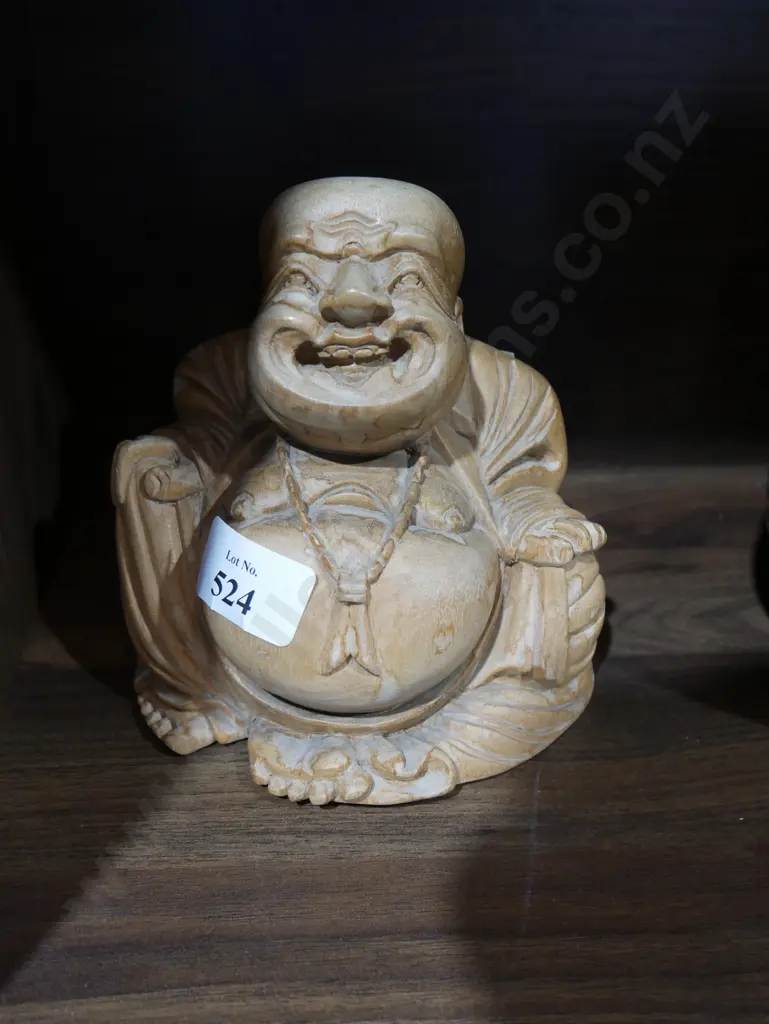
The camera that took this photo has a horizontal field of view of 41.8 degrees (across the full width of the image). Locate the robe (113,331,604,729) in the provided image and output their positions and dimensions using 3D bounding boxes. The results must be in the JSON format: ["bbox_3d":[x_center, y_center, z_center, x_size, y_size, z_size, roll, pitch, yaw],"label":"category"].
[{"bbox_3d":[-0.007,0.003,0.310,0.138,0.112,0.104,4,30,6],"label":"robe"}]

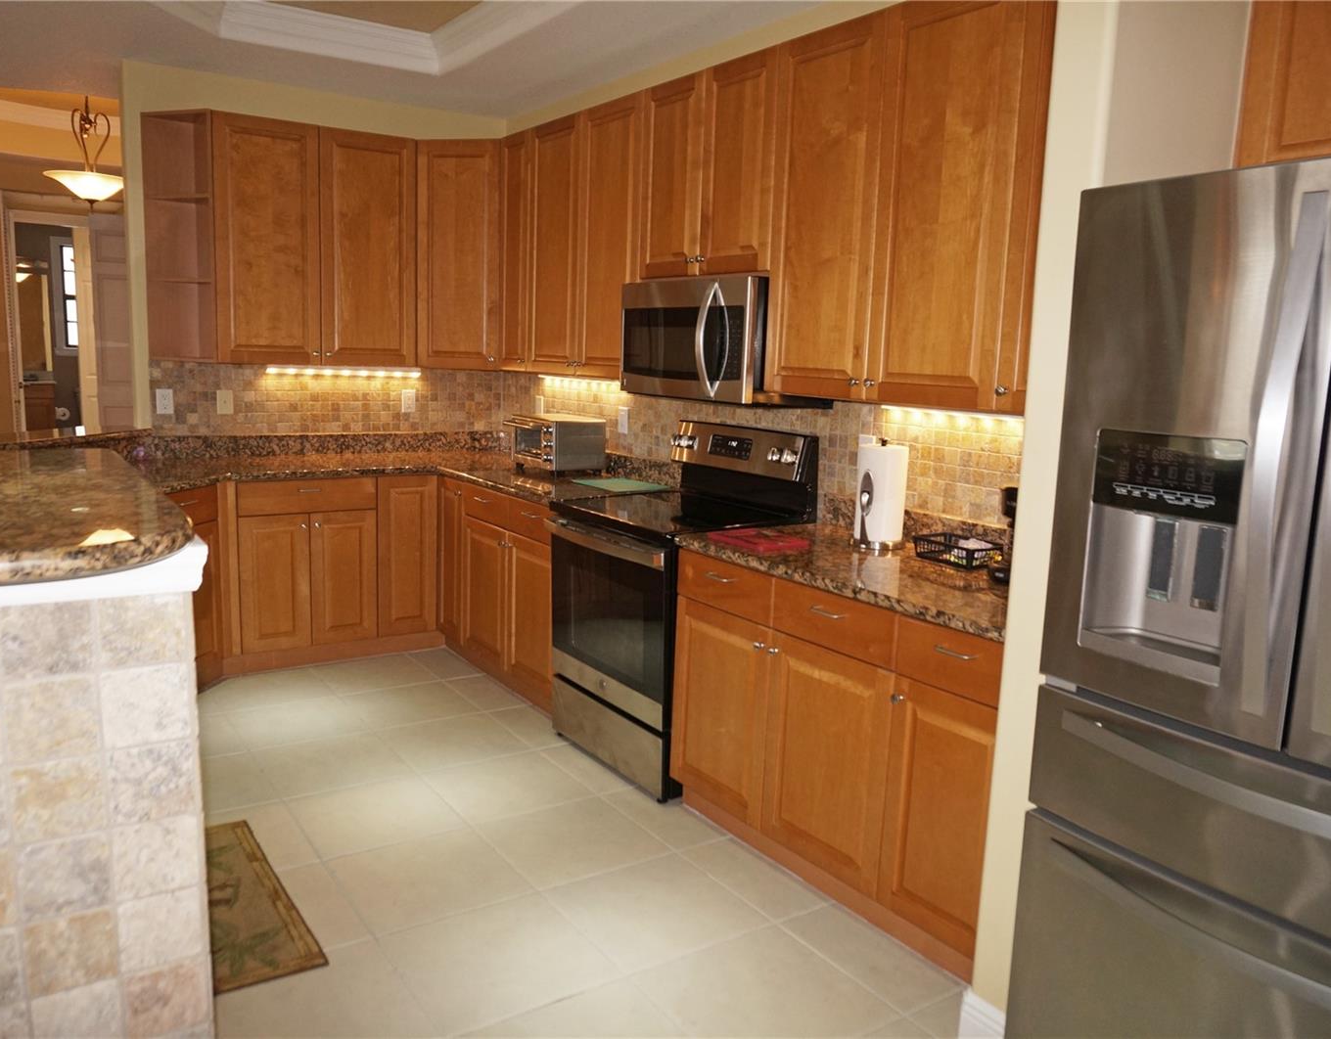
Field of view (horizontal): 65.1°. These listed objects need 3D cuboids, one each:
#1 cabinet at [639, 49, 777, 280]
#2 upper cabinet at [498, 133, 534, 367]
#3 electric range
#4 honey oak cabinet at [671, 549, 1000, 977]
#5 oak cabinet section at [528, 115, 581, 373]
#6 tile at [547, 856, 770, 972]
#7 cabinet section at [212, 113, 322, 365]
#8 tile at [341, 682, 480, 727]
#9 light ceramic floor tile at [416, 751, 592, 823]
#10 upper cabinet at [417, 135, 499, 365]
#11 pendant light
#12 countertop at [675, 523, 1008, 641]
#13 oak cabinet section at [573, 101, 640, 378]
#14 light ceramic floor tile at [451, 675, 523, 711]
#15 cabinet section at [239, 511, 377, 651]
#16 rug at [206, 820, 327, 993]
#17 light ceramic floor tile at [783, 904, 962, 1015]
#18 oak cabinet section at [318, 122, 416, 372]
[{"bbox_3d":[0.260,-1.187,3.651,0.325,0.676,0.758,-4,11,-33],"label":"cabinet"},{"bbox_3d":[-0.558,-1.219,4.858,0.322,1.053,0.299,-4,11,-33],"label":"upper cabinet"},{"bbox_3d":[0.034,0.283,3.744,0.672,1.219,0.759,-4,11,-33],"label":"electric range"},{"bbox_3d":[0.625,0.584,3.019,0.621,0.870,1.232,-4,11,-33],"label":"honey oak cabinet"},{"bbox_3d":[-0.351,-1.165,4.528,0.313,1.050,0.456,-4,11,-33],"label":"oak cabinet section"},{"bbox_3d":[-0.028,1.048,2.817,0.455,0.012,0.455,-4,11,-33],"label":"tile"},{"bbox_3d":[-1.857,-1.255,4.783,0.455,1.065,0.325,-4,11,-34],"label":"cabinet section"},{"bbox_3d":[-1.044,0.765,4.294,0.455,0.010,0.455,-4,11,-33],"label":"tile"},{"bbox_3d":[-0.537,0.911,3.571,0.455,0.012,0.455,-4,11,-33],"label":"light ceramic floor tile"},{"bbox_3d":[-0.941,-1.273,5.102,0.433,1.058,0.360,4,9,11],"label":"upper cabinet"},{"bbox_3d":[-3.503,-2.247,6.337,0.570,0.730,0.570,-4,11,-33],"label":"pendant light"},{"bbox_3d":[0.646,0.143,2.884,0.612,0.035,1.297,-4,11,-33],"label":"countertop"},{"bbox_3d":[-0.093,-1.095,4.147,0.313,1.050,0.475,-4,11,-33],"label":"oak cabinet section"},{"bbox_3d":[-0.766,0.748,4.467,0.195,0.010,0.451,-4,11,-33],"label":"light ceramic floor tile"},{"bbox_3d":[-1.761,0.226,4.936,0.604,0.609,0.610,-4,11,-34],"label":"cabinet section"},{"bbox_3d":[-1.271,1.005,2.700,0.540,0.010,0.884,-4,11,-33],"label":"rug"},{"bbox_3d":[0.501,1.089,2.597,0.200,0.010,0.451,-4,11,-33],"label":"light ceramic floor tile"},{"bbox_3d":[-1.479,-1.283,5.036,0.456,1.065,0.325,-4,11,-34],"label":"oak cabinet section"}]

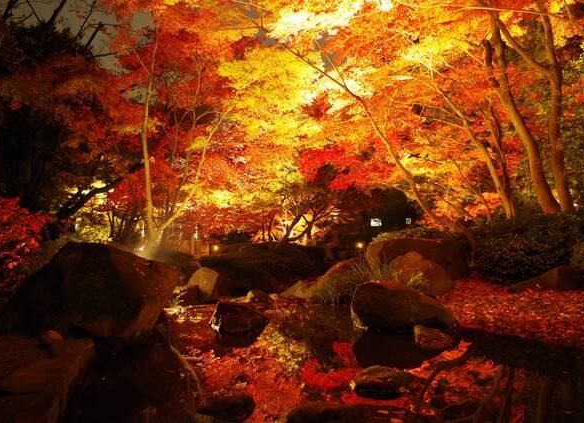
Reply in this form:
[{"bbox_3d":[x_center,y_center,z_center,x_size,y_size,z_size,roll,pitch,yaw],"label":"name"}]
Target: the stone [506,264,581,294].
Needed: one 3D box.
[{"bbox_3d":[4.062,1.058,7.700,1.004,0.424,0.650,0,0,28],"label":"stone"}]

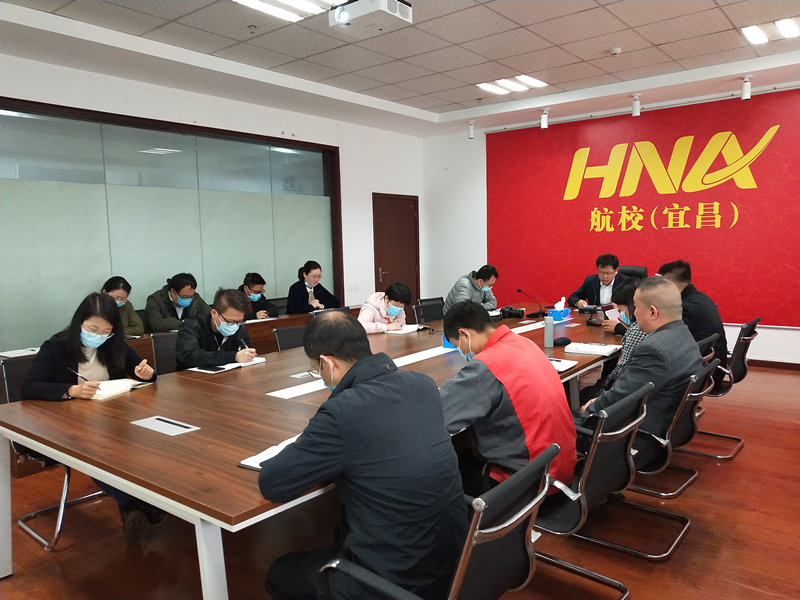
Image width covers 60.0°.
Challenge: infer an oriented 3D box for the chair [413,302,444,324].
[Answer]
[{"bbox_3d":[0.443,0.476,5.718,0.580,0.880,0.540,2,6,40],"label":"chair"}]

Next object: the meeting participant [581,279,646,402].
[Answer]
[{"bbox_3d":[1.326,0.461,3.989,0.680,1.150,0.470,3,6,43],"label":"meeting participant"}]

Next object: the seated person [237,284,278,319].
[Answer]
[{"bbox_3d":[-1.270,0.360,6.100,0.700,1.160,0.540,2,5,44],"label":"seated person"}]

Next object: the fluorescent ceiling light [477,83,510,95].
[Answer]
[{"bbox_3d":[0.978,-2.186,7.218,0.140,0.050,0.600,2,6,37],"label":"fluorescent ceiling light"}]

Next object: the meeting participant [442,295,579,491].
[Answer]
[{"bbox_3d":[0.370,0.590,2.709,0.680,1.160,0.530,2,6,40],"label":"meeting participant"}]

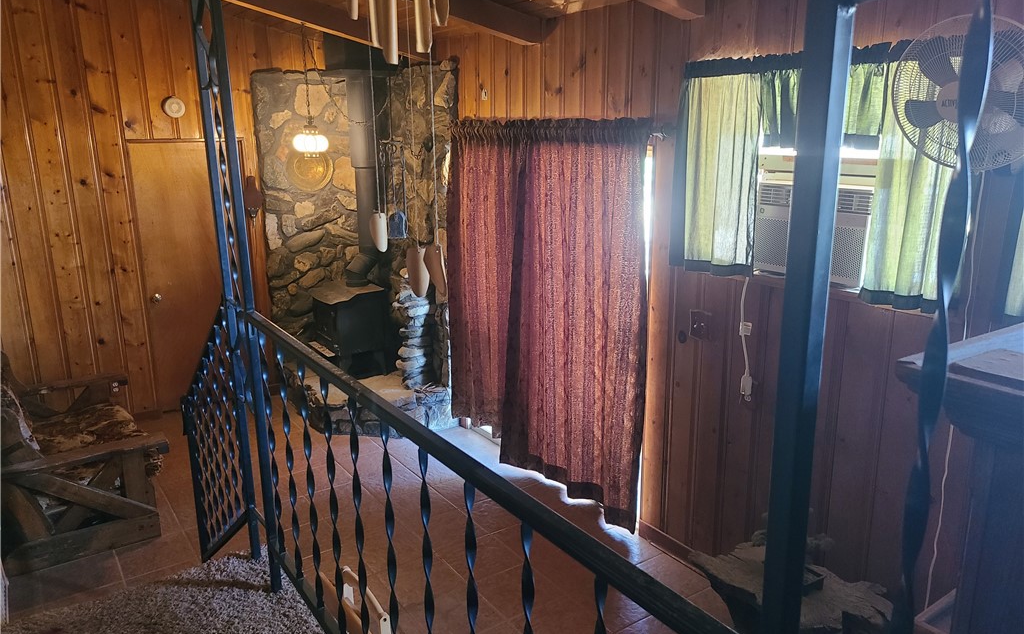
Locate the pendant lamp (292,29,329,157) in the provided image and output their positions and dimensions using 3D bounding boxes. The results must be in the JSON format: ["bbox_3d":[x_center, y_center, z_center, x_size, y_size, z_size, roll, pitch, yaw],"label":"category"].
[{"bbox_3d":[-1.285,-1.394,4.817,0.226,0.775,0.226,-10,17,-33],"label":"pendant lamp"}]

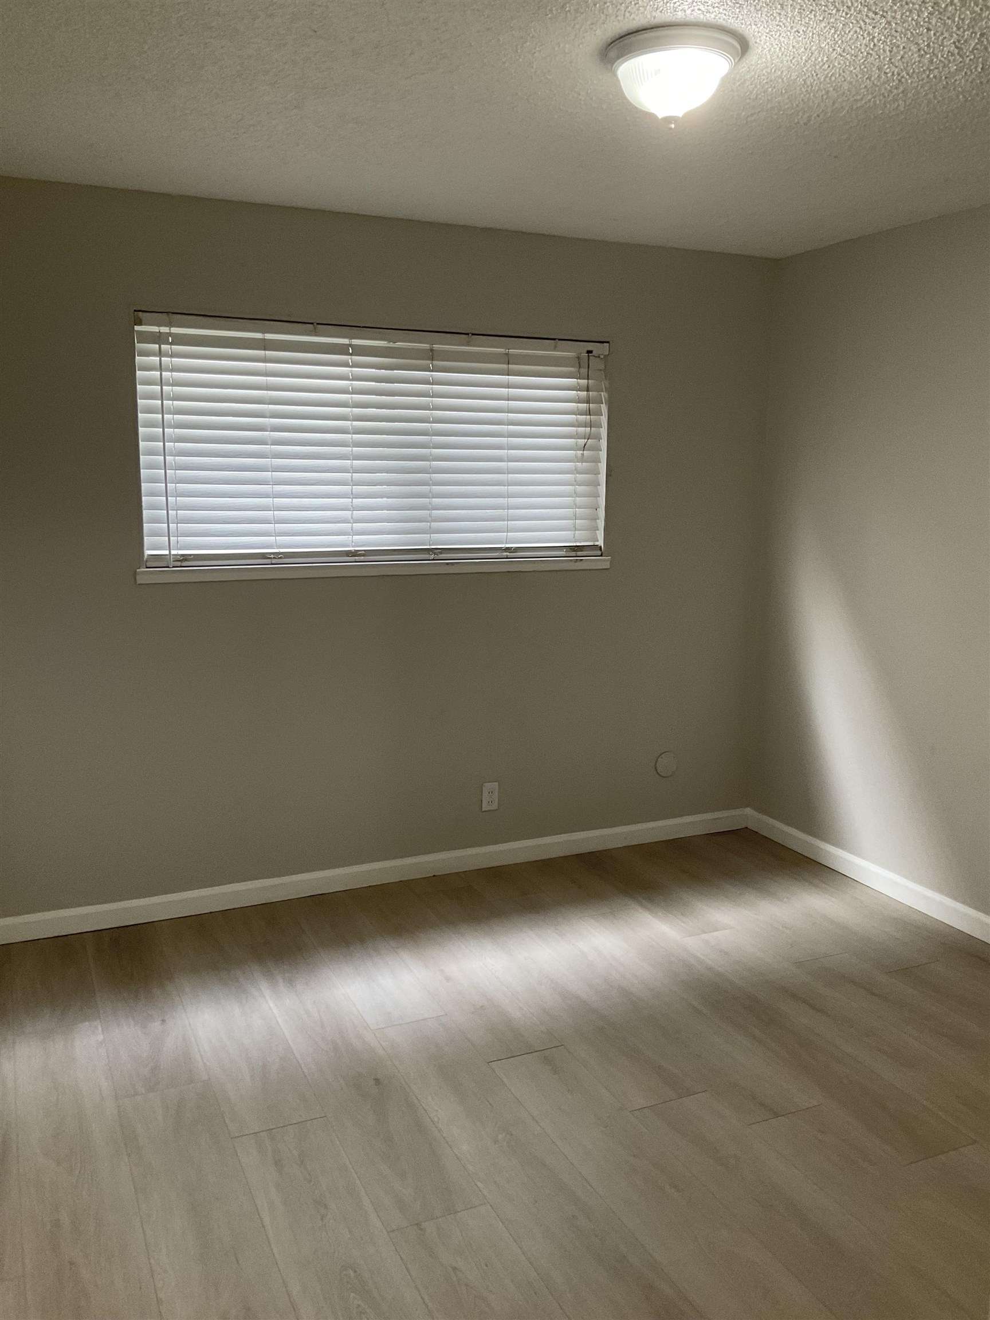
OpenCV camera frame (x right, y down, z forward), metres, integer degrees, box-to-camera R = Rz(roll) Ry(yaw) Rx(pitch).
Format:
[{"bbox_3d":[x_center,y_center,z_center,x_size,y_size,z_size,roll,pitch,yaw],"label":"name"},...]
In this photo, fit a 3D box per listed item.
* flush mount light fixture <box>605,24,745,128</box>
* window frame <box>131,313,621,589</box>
[{"bbox_3d":[0.359,-1.161,2.251,0.275,0.152,0.275,1,10,0],"label":"flush mount light fixture"},{"bbox_3d":[-0.368,-0.754,3.977,1.755,0.845,0.100,-4,11,-25],"label":"window frame"}]

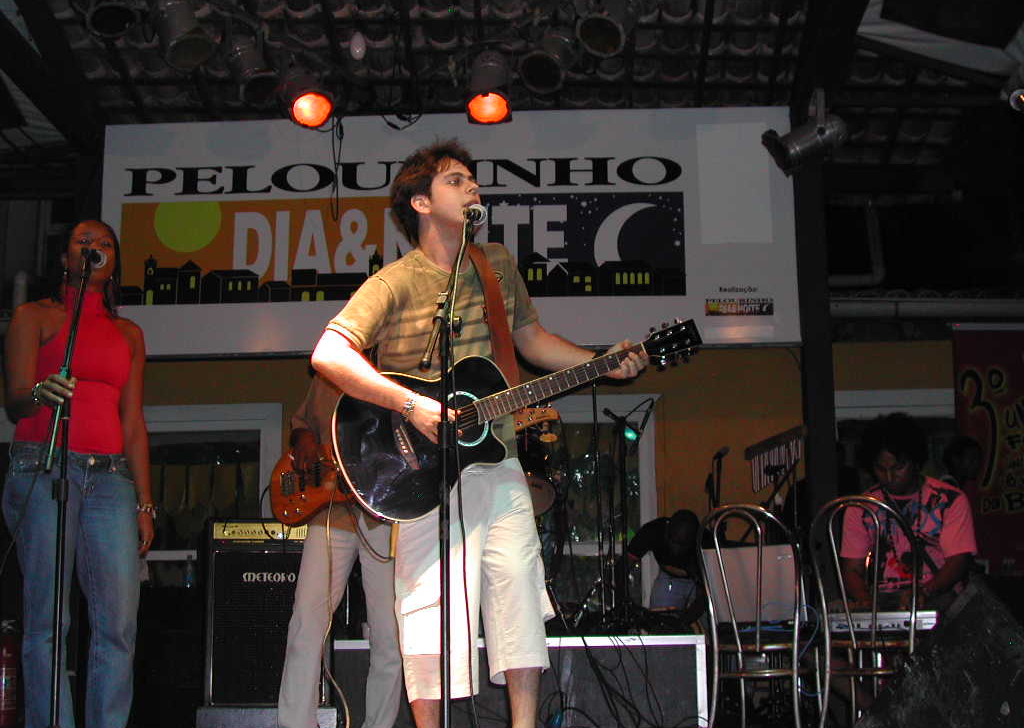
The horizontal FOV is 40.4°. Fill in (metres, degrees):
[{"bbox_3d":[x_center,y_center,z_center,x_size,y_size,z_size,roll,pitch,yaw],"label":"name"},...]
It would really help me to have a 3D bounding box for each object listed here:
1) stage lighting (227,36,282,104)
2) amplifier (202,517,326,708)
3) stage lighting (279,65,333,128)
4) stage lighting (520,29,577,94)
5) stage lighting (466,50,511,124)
[{"bbox_3d":[-1.274,-1.441,6.850,0.240,0.350,0.250,8,-49,-40],"label":"stage lighting"},{"bbox_3d":[-1.037,1.060,5.936,0.510,0.780,0.380,1,-10,-7],"label":"amplifier"},{"bbox_3d":[-1.044,-1.366,7.100,0.240,0.350,0.250,4,-46,-25],"label":"stage lighting"},{"bbox_3d":[0.169,-1.475,6.800,0.240,0.250,0.350,-5,31,24],"label":"stage lighting"},{"bbox_3d":[-0.120,-1.412,7.100,0.240,0.360,0.250,-1,-34,0],"label":"stage lighting"}]

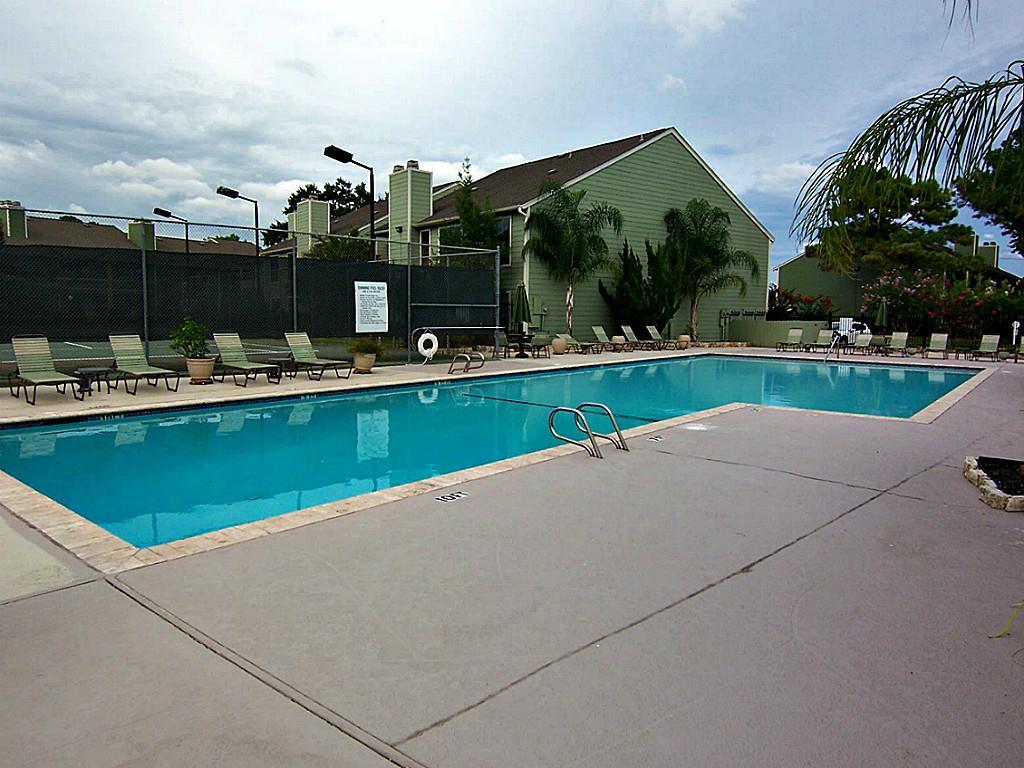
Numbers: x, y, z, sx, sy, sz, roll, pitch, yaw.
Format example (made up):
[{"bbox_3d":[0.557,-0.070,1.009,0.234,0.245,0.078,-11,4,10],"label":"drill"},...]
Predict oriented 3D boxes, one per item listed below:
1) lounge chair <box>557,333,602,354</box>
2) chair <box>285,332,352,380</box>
[{"bbox_3d":[2.496,-1.512,25.058,1.750,0.800,0.670,5,7,37],"label":"lounge chair"},{"bbox_3d":[-4.274,-0.624,14.814,1.672,0.936,0.683,7,9,42],"label":"chair"}]

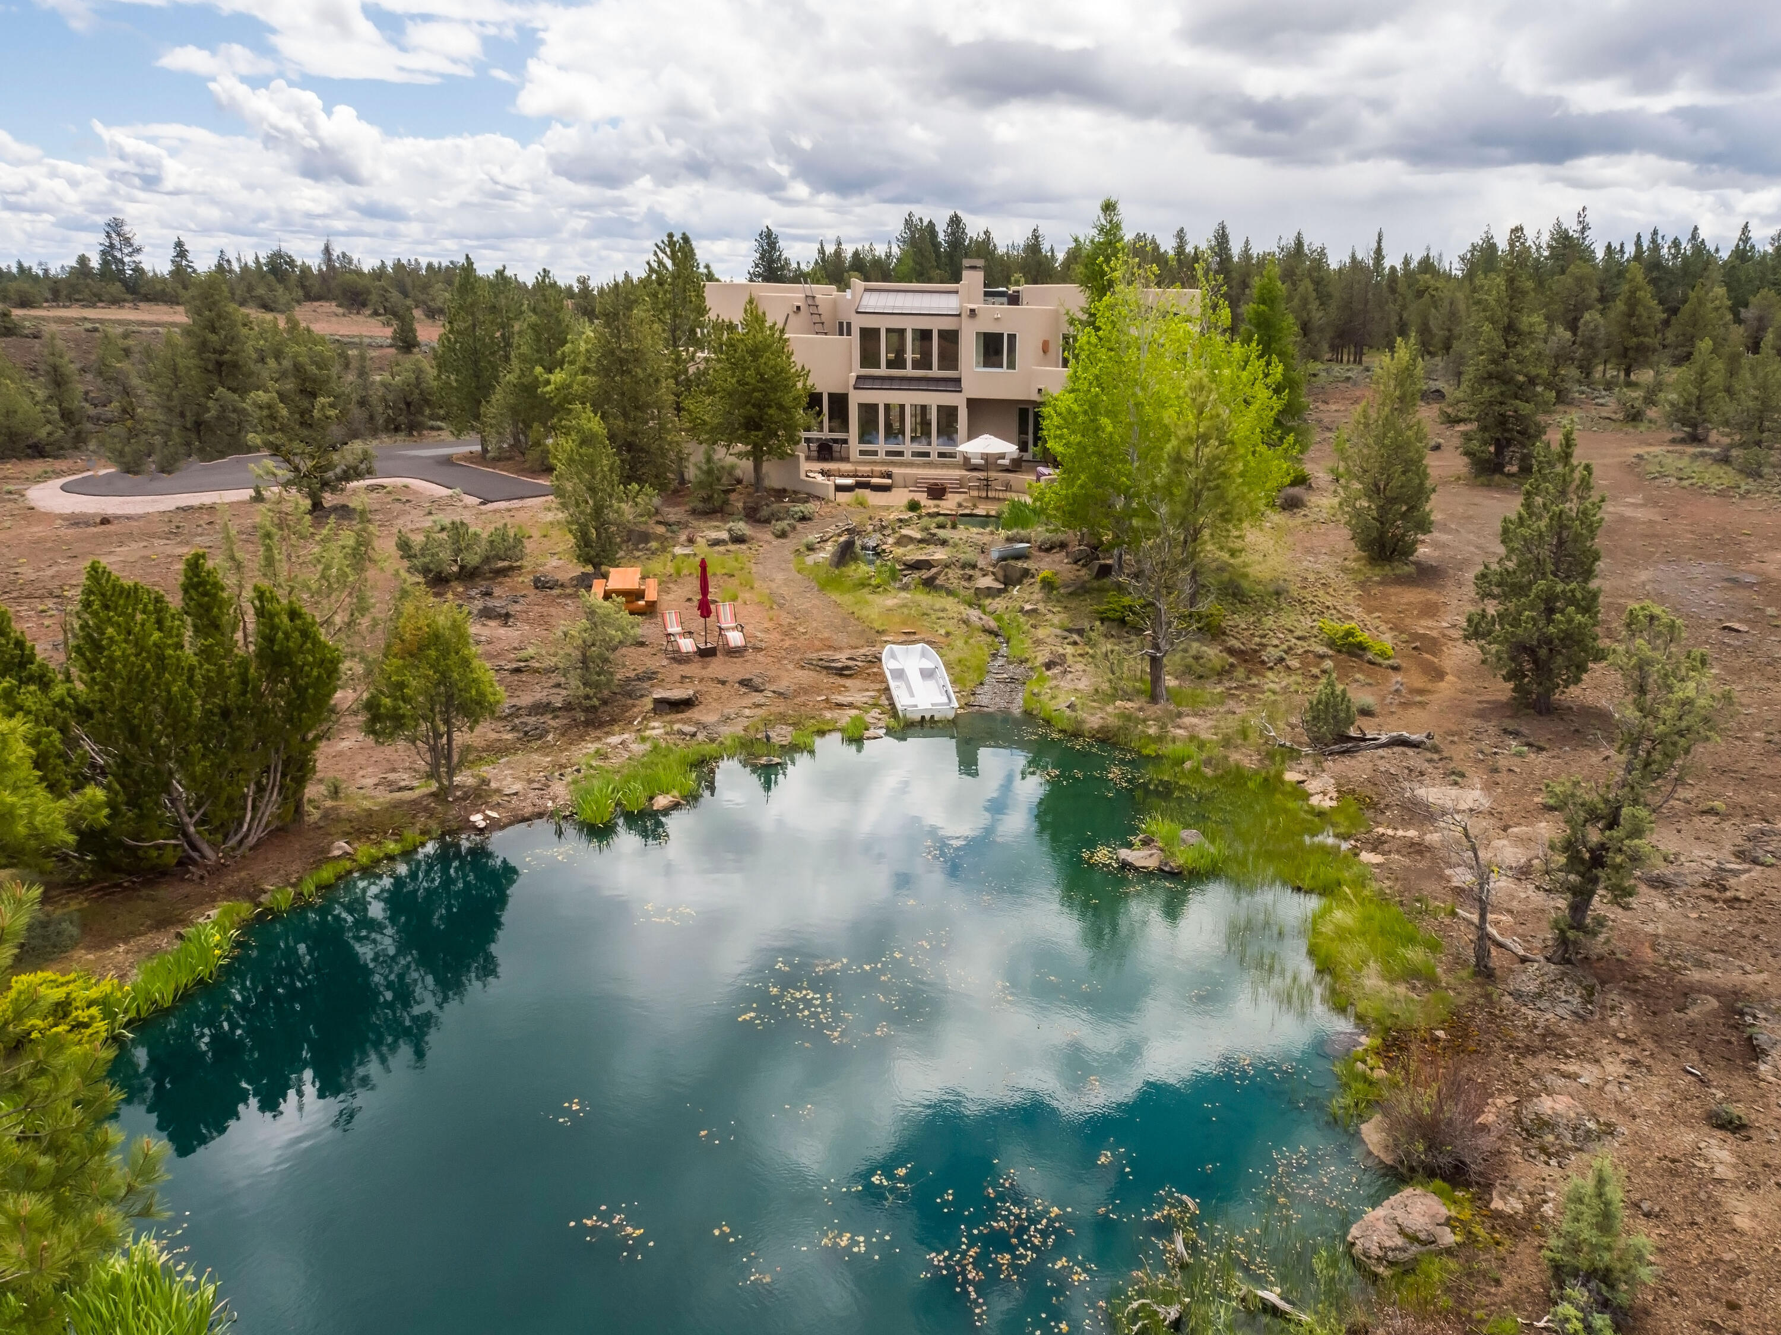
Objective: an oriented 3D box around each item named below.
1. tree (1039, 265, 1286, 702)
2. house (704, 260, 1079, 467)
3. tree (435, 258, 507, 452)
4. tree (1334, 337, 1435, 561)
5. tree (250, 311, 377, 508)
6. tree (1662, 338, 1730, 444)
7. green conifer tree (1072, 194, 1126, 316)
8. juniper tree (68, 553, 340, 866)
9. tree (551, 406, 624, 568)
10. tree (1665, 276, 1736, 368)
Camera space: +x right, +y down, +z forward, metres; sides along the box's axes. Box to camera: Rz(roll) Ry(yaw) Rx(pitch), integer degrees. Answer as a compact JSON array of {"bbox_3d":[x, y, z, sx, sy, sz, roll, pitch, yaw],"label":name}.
[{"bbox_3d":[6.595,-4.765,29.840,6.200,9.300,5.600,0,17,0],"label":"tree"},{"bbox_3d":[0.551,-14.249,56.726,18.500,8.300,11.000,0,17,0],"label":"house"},{"bbox_3d":[-17.655,-12.940,51.839,3.100,7.940,3.000,0,17,0],"label":"tree"},{"bbox_3d":[14.191,-6.200,35.408,2.914,6.381,2.914,0,17,0],"label":"tree"},{"bbox_3d":[-18.972,-8.283,40.135,4.300,5.920,4.000,0,17,0],"label":"tree"},{"bbox_3d":[38.902,-13.199,58.819,3.450,4.870,3.450,0,17,0],"label":"tree"},{"bbox_3d":[7.983,-11.877,46.129,3.432,10.578,3.432,0,17,0],"label":"green conifer tree"},{"bbox_3d":[-11.608,0.697,20.864,4.610,5.350,4.100,0,17,0],"label":"juniper tree"},{"bbox_3d":[-9.344,-5.536,38.107,2.277,4.994,2.277,0,17,0],"label":"tree"},{"bbox_3d":[62.155,-26.103,93.312,5.470,6.790,5.470,0,17,0],"label":"tree"}]

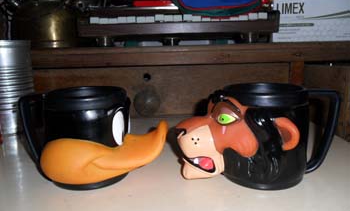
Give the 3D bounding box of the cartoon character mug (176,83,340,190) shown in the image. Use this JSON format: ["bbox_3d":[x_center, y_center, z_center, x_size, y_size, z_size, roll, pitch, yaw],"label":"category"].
[{"bbox_3d":[0.088,0.028,0.304,0.170,0.094,0.099,1,11,10],"label":"cartoon character mug"}]

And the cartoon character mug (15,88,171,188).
[{"bbox_3d":[-0.091,0.031,0.310,0.165,0.094,0.097,-1,11,1],"label":"cartoon character mug"}]

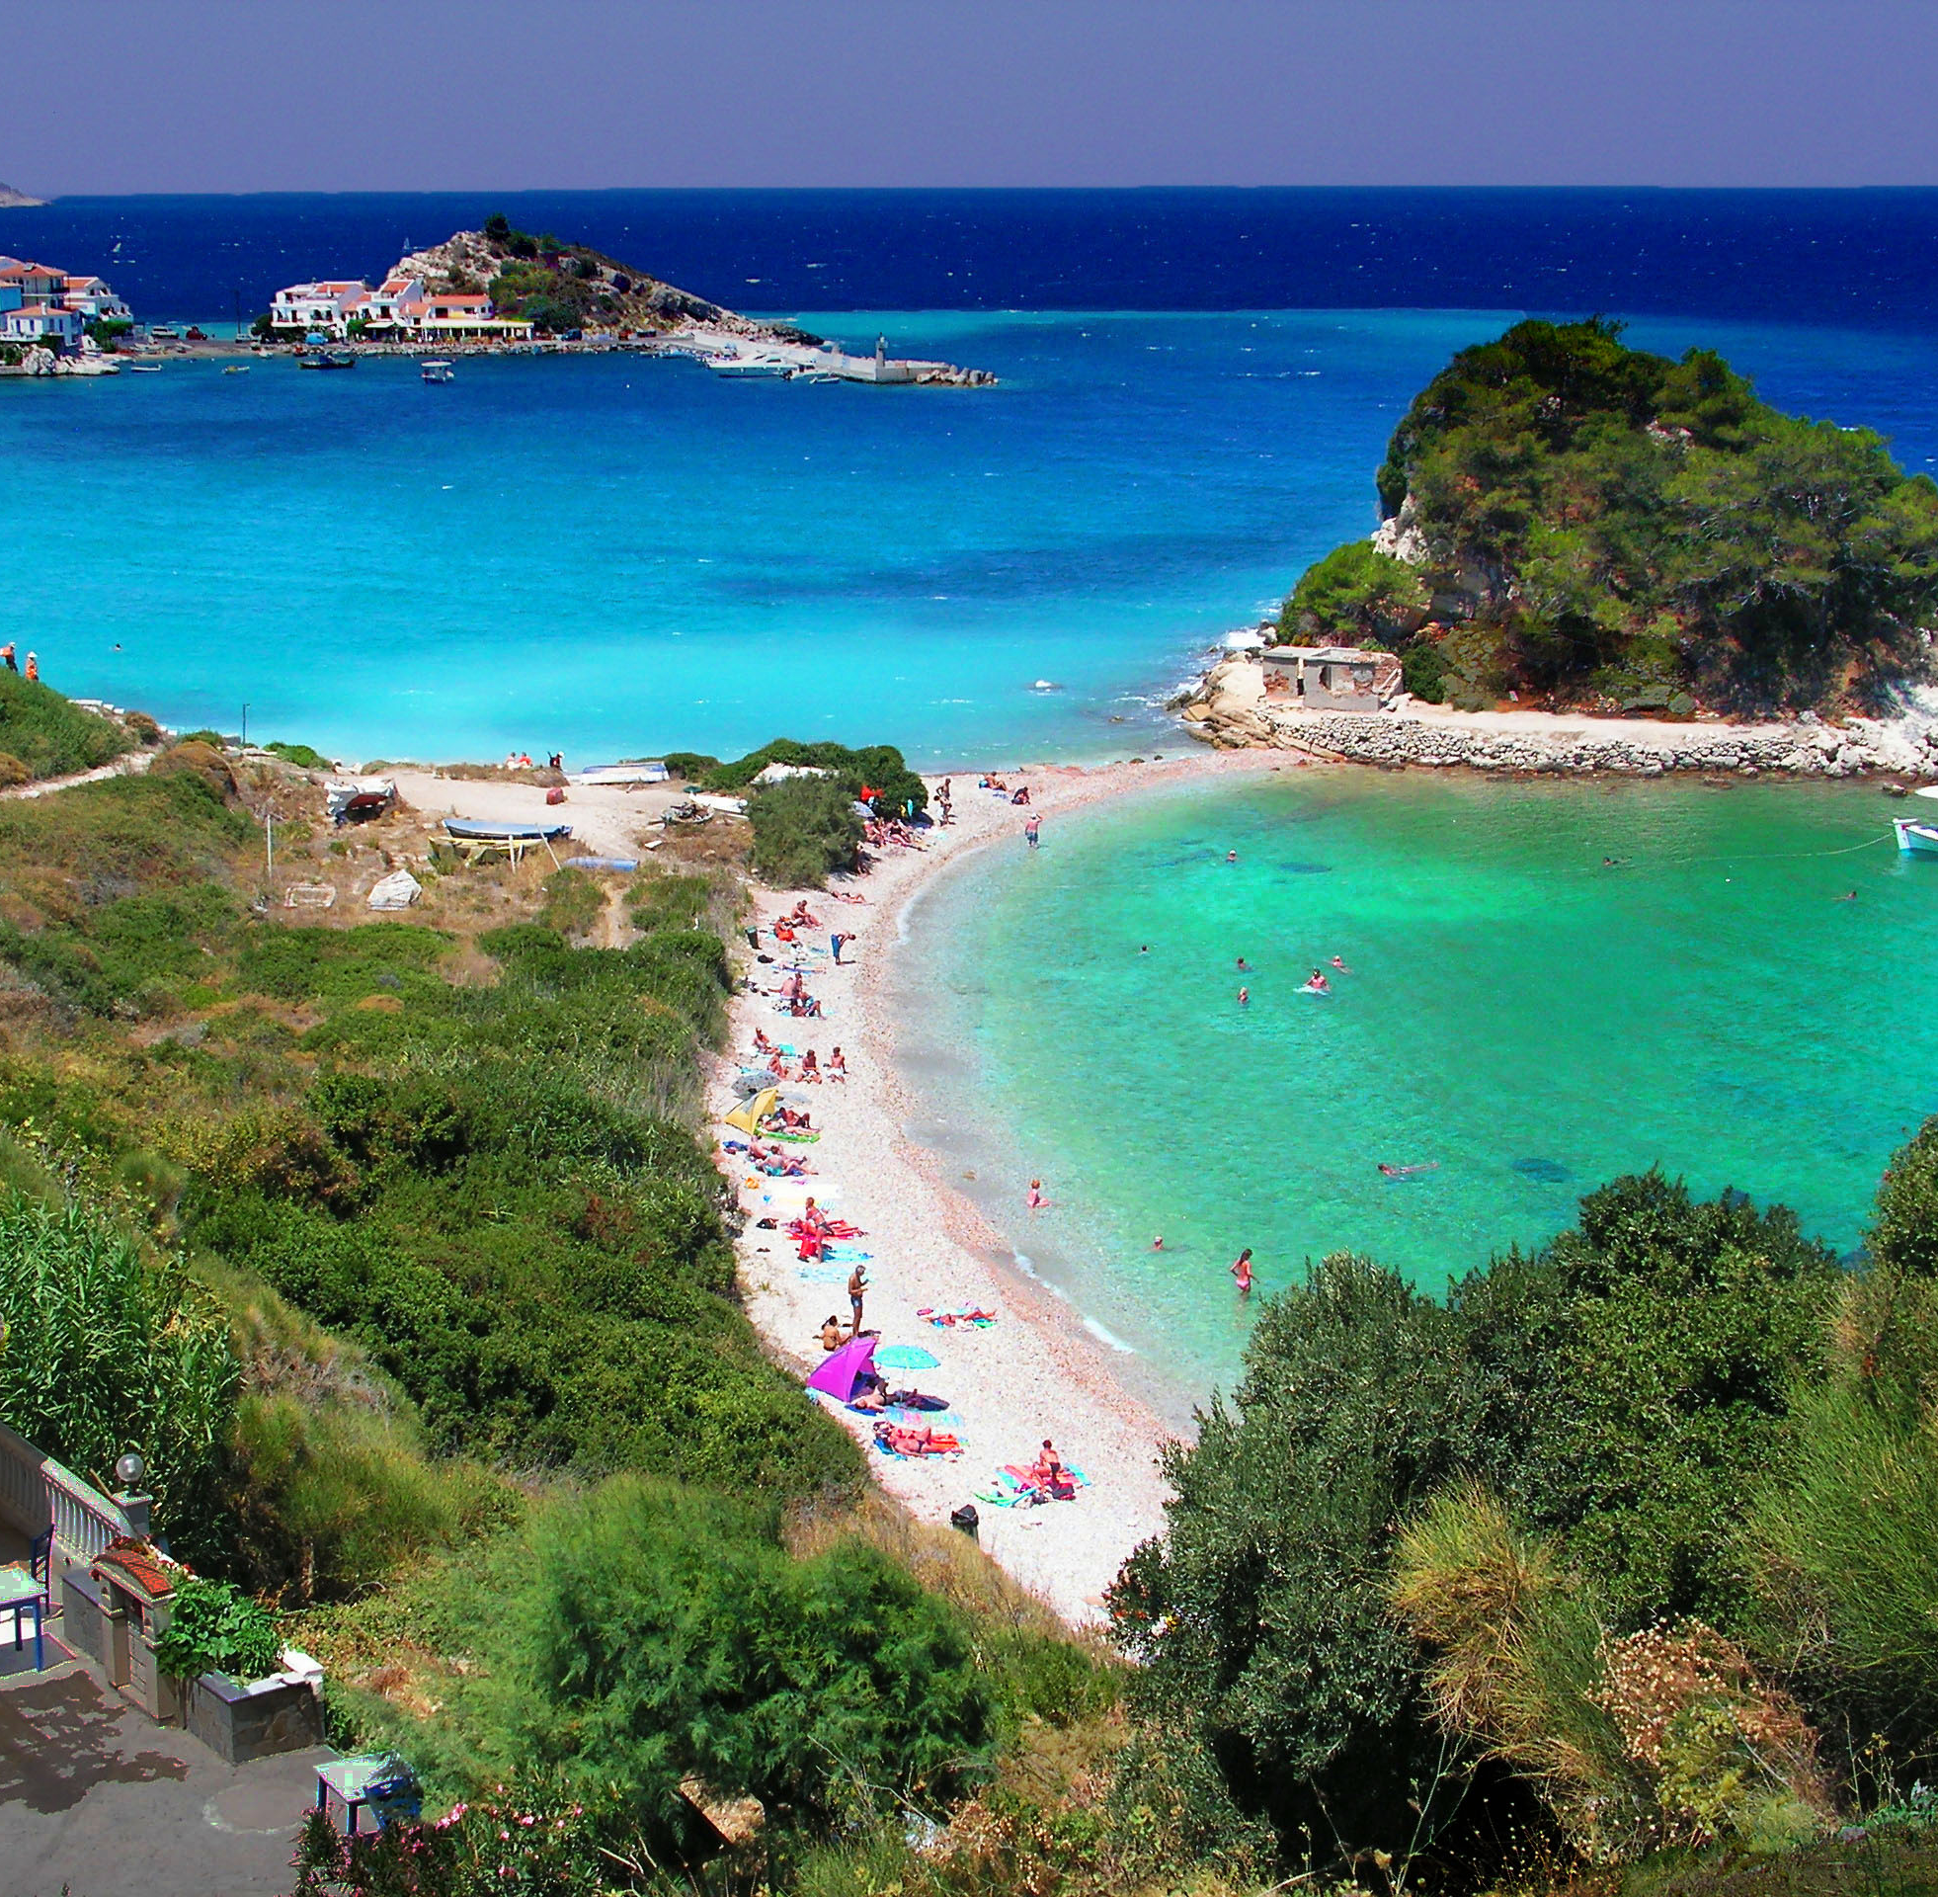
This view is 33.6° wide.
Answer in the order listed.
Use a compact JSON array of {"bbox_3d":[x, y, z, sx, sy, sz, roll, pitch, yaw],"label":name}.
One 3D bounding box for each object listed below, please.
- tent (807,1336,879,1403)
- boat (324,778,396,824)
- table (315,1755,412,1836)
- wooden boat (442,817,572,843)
[{"bbox_3d":[-2.880,9.506,73.825,1.400,1.170,1.700,5,15,22],"label":"tent"},{"bbox_3d":[-25.334,-6.257,133.350,2.100,1.300,4.000,-6,15,-24],"label":"boat"},{"bbox_3d":[-4.792,7.004,25.922,0.690,0.750,0.690,-9,16,-32],"label":"table"},{"bbox_3d":[-18.607,-4.624,129.537,5.200,0.850,1.700,4,14,16],"label":"wooden boat"}]

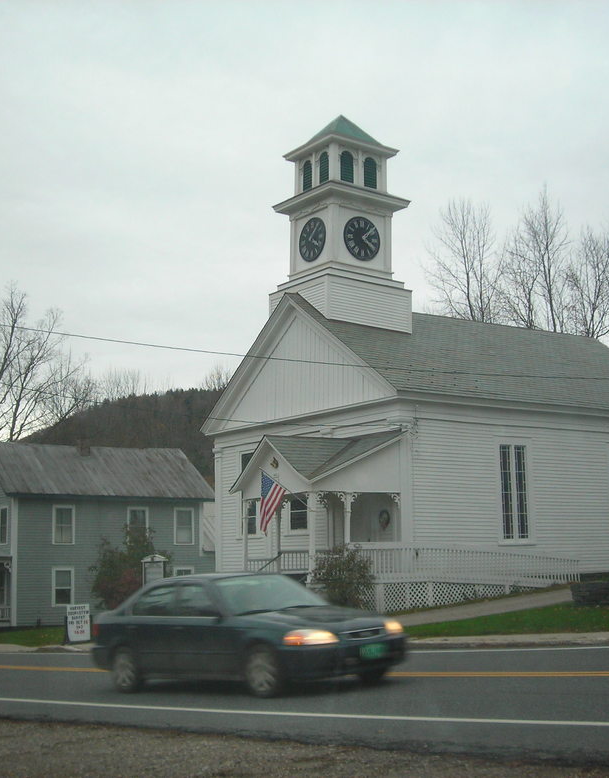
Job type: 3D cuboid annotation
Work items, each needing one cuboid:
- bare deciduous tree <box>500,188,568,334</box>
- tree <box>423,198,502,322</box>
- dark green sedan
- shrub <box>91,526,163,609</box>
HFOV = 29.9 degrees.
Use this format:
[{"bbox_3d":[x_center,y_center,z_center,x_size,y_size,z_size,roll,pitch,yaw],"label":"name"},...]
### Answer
[{"bbox_3d":[12.929,-4.300,64.000,4.200,14.200,4.000,-1,-9,0],"label":"bare deciduous tree"},{"bbox_3d":[8.938,-3.907,64.000,4.600,13.400,4.400,-1,-9,0],"label":"tree"},{"bbox_3d":[-0.783,2.891,13.570,1.700,1.390,4.450,8,-15,-42],"label":"dark green sedan"},{"bbox_3d":[-6.685,7.006,43.000,2.750,3.600,2.500,-1,-9,0],"label":"shrub"}]

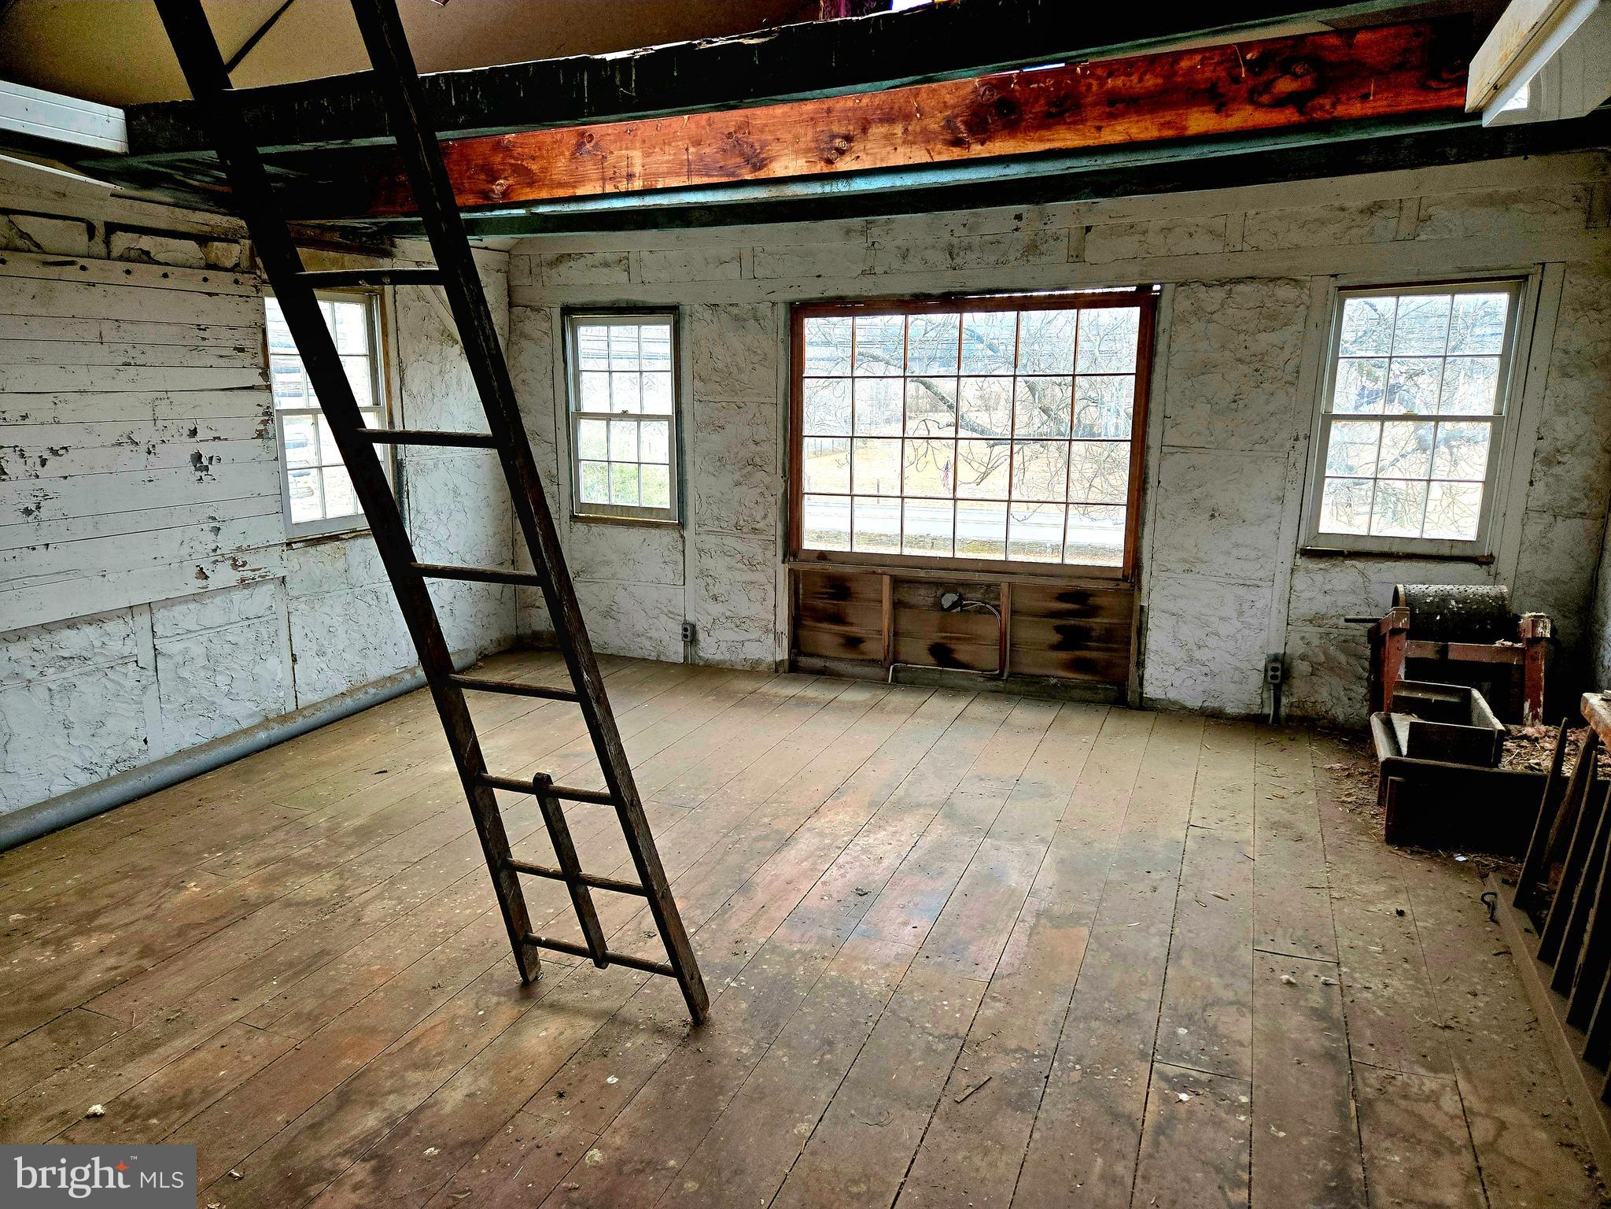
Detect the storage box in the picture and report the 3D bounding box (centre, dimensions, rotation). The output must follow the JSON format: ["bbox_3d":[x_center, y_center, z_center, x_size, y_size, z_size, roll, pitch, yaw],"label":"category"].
[{"bbox_3d":[2.344,0.441,3.950,0.296,0.152,0.552,5,13,22],"label":"storage box"}]

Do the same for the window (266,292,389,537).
[{"bbox_3d":[-2.319,-0.945,5.311,0.096,1.192,0.728,5,13,22],"label":"window"}]

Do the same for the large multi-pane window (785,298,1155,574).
[{"bbox_3d":[0.770,-0.863,5.542,1.872,1.413,0.112,5,13,22],"label":"large multi-pane window"}]

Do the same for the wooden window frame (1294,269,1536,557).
[{"bbox_3d":[2.680,-0.823,4.750,0.762,1.216,0.104,5,13,22],"label":"wooden window frame"}]

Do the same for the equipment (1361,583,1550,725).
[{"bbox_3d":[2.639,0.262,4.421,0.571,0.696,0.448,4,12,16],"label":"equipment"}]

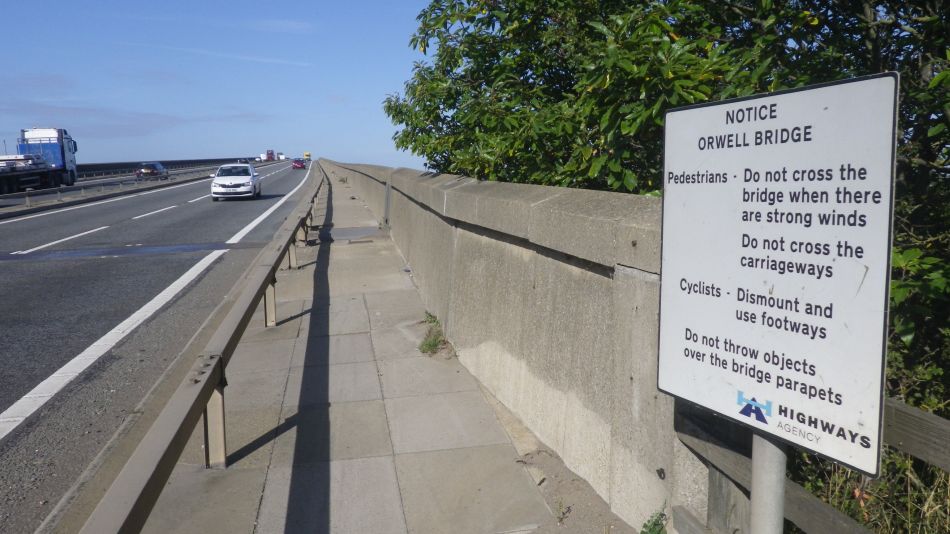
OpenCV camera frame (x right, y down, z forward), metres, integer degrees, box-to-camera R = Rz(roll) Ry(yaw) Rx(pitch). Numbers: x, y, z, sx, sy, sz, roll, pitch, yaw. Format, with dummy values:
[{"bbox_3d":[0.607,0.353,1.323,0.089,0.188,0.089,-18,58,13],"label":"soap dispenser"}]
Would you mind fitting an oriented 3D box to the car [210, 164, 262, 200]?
[{"bbox_3d":[-10.200,-3.650,30.200,1.770,1.470,4.050,-2,9,-12],"label":"car"}]

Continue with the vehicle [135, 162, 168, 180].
[{"bbox_3d":[-26.600,-7.900,58.000,1.800,1.490,4.300,-2,9,-12],"label":"vehicle"}]

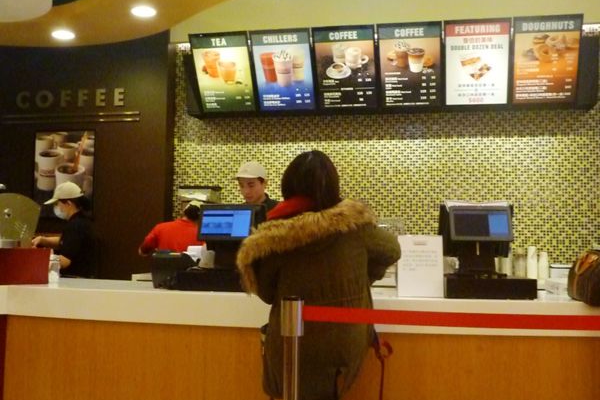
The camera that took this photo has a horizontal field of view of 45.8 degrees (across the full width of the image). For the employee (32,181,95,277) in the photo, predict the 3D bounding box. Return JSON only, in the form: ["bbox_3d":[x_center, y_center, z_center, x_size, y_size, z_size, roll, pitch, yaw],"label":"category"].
[{"bbox_3d":[-1.570,0.655,4.700,0.460,1.560,0.480,1,-2,-15],"label":"employee"}]

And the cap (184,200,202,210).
[{"bbox_3d":[-0.675,0.055,4.700,0.180,0.130,0.260,4,-24,9],"label":"cap"}]

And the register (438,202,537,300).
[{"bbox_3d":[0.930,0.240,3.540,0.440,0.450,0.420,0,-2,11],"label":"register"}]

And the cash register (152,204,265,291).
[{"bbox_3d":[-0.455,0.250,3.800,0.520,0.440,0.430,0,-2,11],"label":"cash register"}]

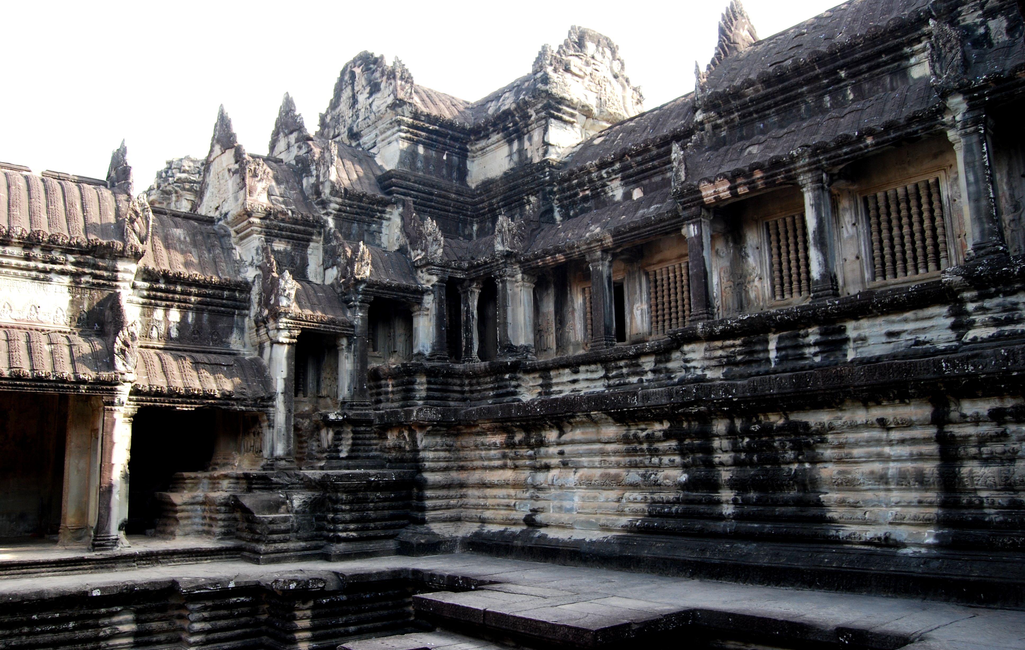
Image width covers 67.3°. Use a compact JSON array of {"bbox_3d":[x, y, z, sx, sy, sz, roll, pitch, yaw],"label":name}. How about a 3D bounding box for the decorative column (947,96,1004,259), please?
[{"bbox_3d":[6.363,-2.031,10.585,0.420,2.162,0.420,9,-15,-42],"label":"decorative column"}]

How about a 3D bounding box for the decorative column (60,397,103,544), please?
[{"bbox_3d":[-9.266,3.103,16.583,0.480,3.112,0.480,9,-15,-42],"label":"decorative column"}]

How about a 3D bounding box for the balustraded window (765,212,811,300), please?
[{"bbox_3d":[5.622,-1.373,15.085,0.250,1.669,1.275,9,-15,-42],"label":"balustraded window"}]

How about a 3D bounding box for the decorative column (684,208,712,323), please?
[{"bbox_3d":[3.608,-1.153,14.996,0.370,2.170,0.370,9,-15,-42],"label":"decorative column"}]

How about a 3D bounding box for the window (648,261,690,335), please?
[{"bbox_3d":[3.751,-0.607,17.905,0.250,1.591,1.275,9,-15,-42],"label":"window"}]

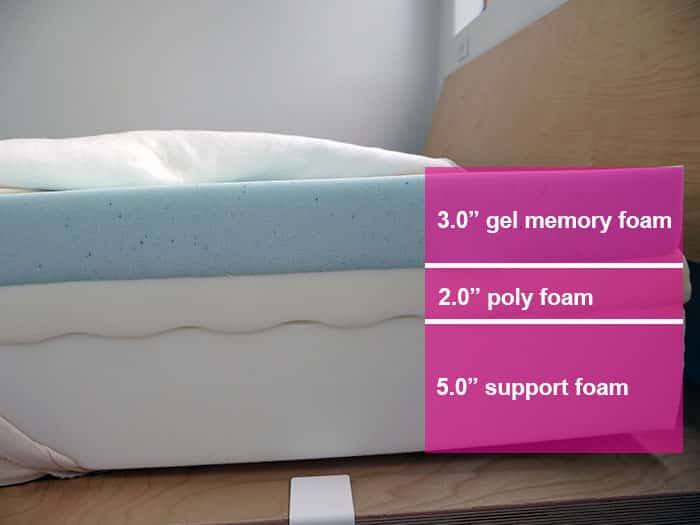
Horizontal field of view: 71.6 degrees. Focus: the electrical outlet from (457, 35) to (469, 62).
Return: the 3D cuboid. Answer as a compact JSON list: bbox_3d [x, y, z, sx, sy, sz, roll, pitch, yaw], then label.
[{"bbox_3d":[0.400,-0.758,1.719,0.010,0.073,0.115,-3,13,-2],"label":"electrical outlet"}]

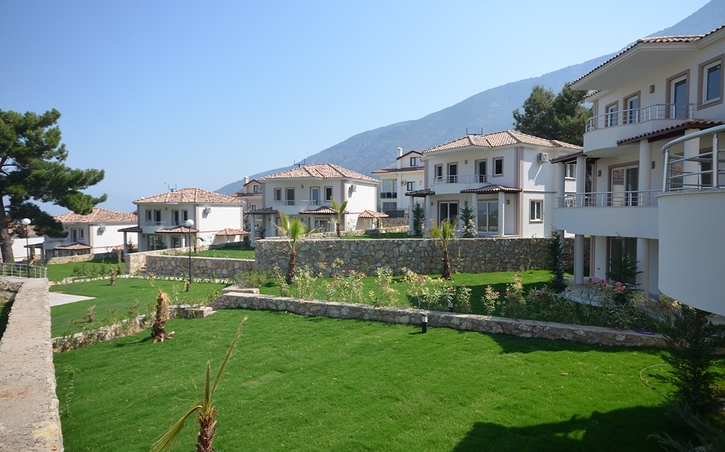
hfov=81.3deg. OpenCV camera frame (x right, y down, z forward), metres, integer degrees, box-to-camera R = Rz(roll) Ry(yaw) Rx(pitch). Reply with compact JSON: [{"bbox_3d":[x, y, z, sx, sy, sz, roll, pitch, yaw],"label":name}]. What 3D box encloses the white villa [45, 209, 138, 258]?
[{"bbox_3d":[-35.333,1.512,55.364,10.180,7.810,8.830,1,3,25],"label":"white villa"}]

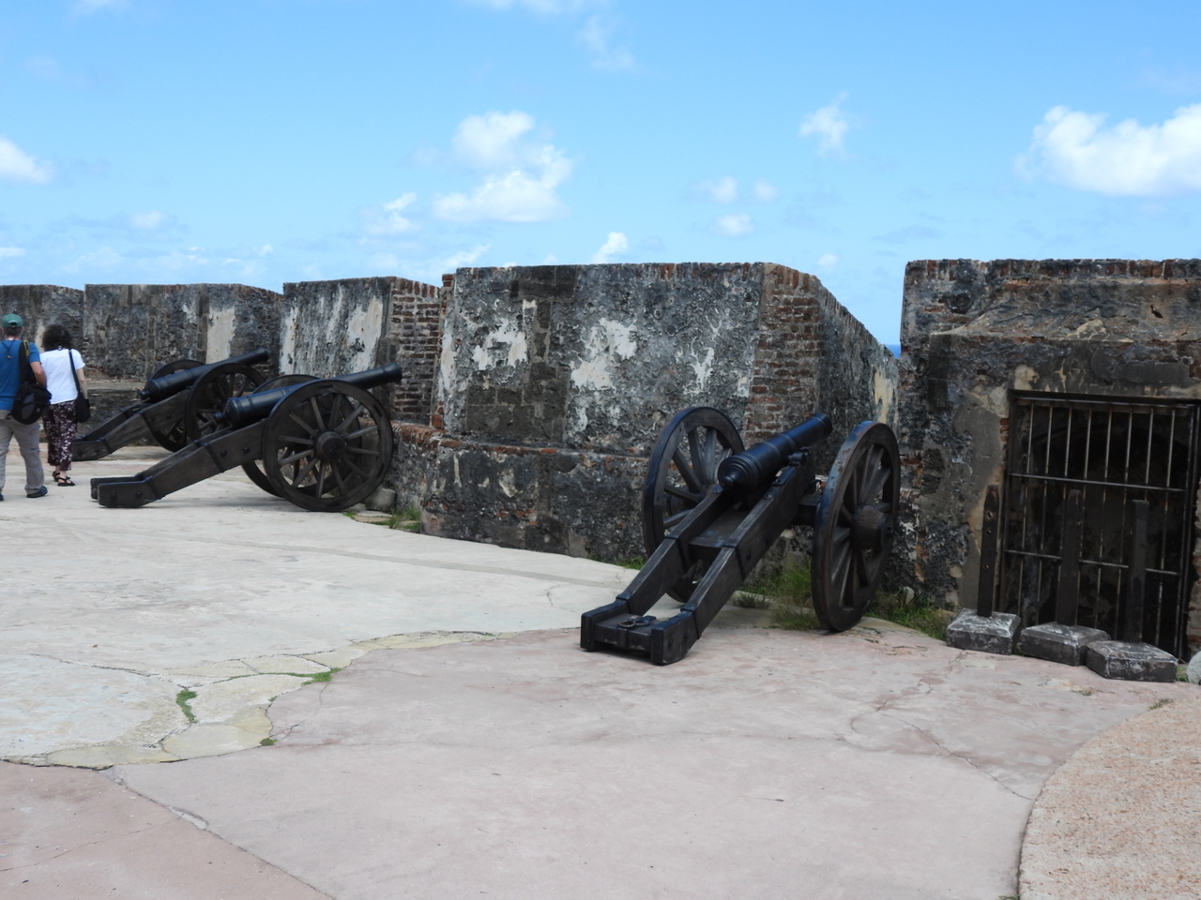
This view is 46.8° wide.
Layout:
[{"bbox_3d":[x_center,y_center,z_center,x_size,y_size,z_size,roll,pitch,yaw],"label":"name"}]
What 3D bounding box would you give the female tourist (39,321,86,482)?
[{"bbox_3d":[-5.411,-0.484,13.974,0.480,1.640,0.340,1,5,-12],"label":"female tourist"}]

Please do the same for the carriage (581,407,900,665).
[{"bbox_3d":[0.797,0.420,7.905,1.420,1.250,2.780,5,6,29],"label":"carriage"}]

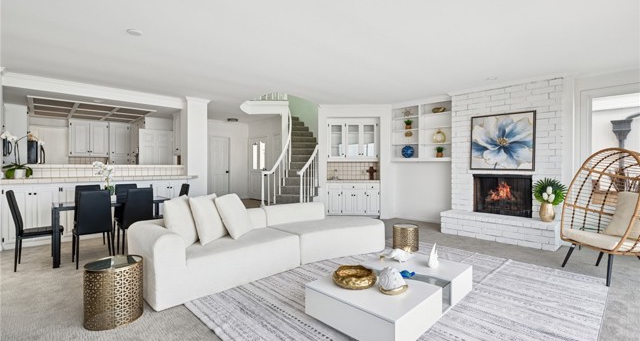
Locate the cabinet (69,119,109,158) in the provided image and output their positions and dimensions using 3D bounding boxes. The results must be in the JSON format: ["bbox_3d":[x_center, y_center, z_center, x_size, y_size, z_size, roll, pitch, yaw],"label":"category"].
[{"bbox_3d":[-5.927,-0.807,7.278,0.790,0.890,0.330,-1,1,-43],"label":"cabinet"}]

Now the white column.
[{"bbox_3d":[-2.801,-0.203,6.372,0.480,2.740,0.440,-1,1,-44],"label":"white column"}]

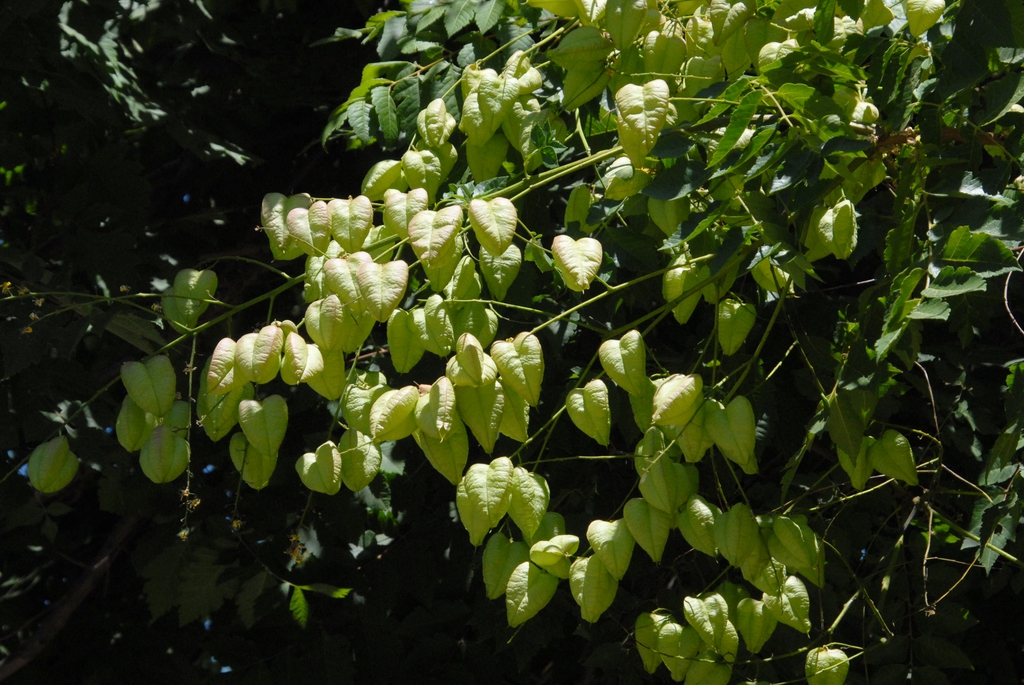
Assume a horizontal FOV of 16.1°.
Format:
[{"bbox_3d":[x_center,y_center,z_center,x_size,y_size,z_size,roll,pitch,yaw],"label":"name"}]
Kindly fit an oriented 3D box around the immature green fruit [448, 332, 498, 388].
[{"bbox_3d":[-0.028,0.013,2.570,0.035,0.045,0.034,-13,-29,0],"label":"immature green fruit"}]

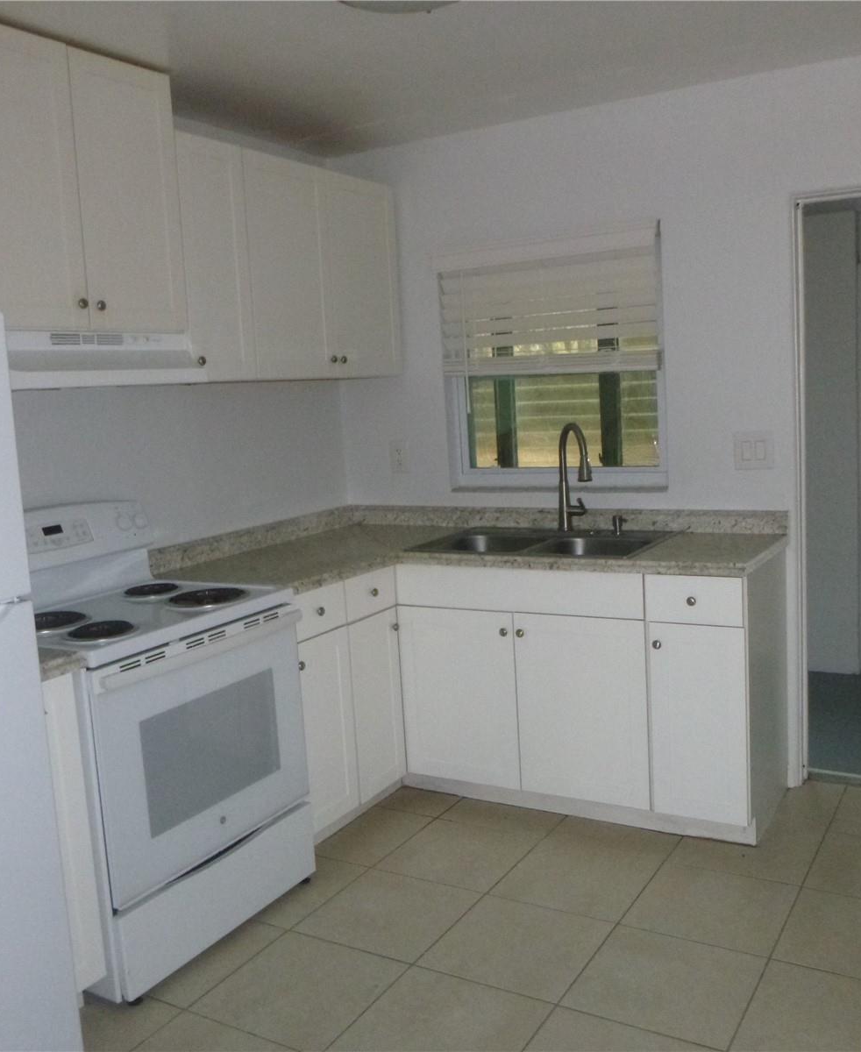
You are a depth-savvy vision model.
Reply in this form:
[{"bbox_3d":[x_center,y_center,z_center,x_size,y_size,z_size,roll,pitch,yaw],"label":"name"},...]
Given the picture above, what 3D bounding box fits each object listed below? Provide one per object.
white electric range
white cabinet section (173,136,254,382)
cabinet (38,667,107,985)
[{"bbox_3d":[-0.839,0.542,2.827,0.725,1.148,0.757,1,9,31],"label":"white electric range"},{"bbox_3d":[-0.822,-0.860,3.365,0.321,0.770,0.301,1,9,31],"label":"white cabinet section"},{"bbox_3d":[-1.129,0.743,2.519,0.607,0.853,0.218,1,9,31],"label":"cabinet"}]

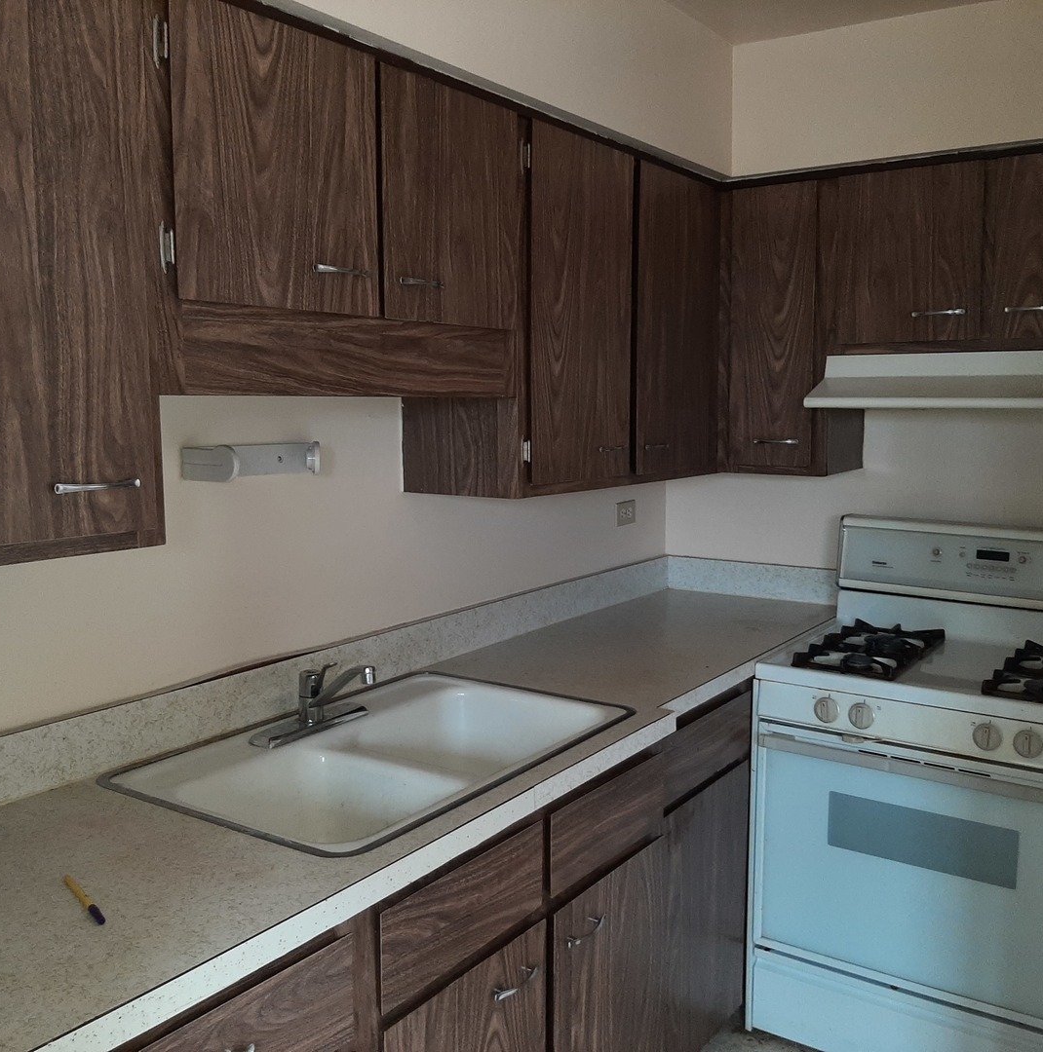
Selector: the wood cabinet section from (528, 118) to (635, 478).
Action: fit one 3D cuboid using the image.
[{"bbox_3d":[-0.001,-0.470,2.382,0.337,0.764,0.466,4,8,35],"label":"wood cabinet section"}]

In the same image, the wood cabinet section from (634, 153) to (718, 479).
[{"bbox_3d":[0.263,-0.516,2.759,0.337,0.764,0.460,4,8,35],"label":"wood cabinet section"}]

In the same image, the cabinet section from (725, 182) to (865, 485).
[{"bbox_3d":[0.756,-0.529,2.915,0.301,0.754,0.321,4,8,35],"label":"cabinet section"}]

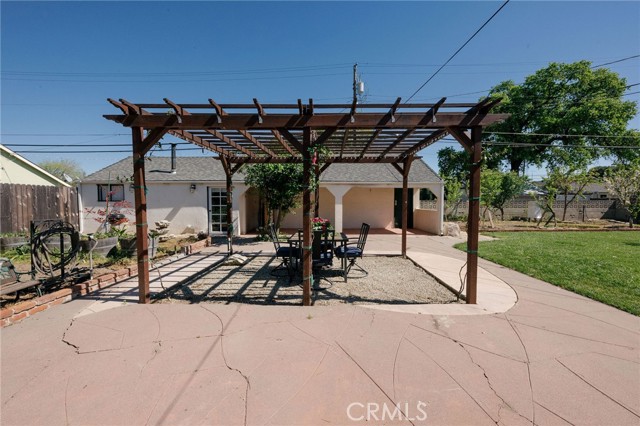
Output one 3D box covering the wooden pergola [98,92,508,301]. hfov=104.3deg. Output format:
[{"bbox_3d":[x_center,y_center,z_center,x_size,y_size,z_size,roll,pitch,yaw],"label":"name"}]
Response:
[{"bbox_3d":[-0.176,-0.163,4.951,5.480,2.750,3.800,0,3,1],"label":"wooden pergola"}]

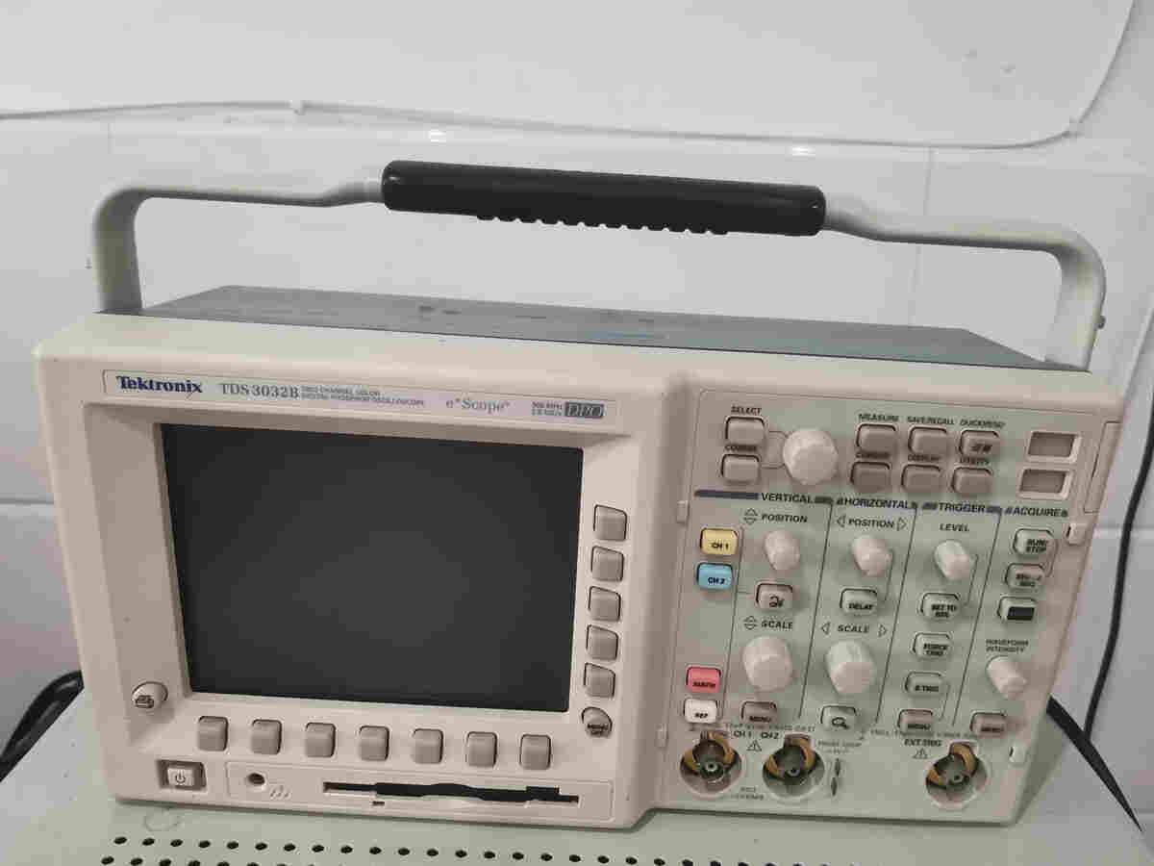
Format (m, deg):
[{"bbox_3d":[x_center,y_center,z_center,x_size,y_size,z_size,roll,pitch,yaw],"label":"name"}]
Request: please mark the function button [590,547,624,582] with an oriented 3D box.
[{"bbox_3d":[0.010,0.045,0.298,0.011,0.011,0.004,3,18,0],"label":"function button"}]

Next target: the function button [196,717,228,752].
[{"bbox_3d":[-0.137,0.112,0.324,0.011,0.012,0.004,3,18,0],"label":"function button"}]

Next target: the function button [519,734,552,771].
[{"bbox_3d":[-0.015,0.117,0.319,0.011,0.013,0.004,3,4,0],"label":"function button"}]

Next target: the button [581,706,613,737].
[{"bbox_3d":[0.007,0.105,0.313,0.011,0.011,0.004,8,19,13],"label":"button"}]

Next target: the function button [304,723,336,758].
[{"bbox_3d":[-0.095,0.113,0.319,0.011,0.013,0.004,3,4,0],"label":"function button"}]

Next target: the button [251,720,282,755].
[{"bbox_3d":[-0.116,0.114,0.324,0.011,0.012,0.004,3,18,0],"label":"button"}]

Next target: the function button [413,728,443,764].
[{"bbox_3d":[-0.055,0.116,0.319,0.011,0.013,0.004,3,4,0],"label":"function button"}]

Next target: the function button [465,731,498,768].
[{"bbox_3d":[-0.035,0.118,0.324,0.011,0.012,0.004,3,18,0],"label":"function button"}]

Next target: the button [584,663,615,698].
[{"bbox_3d":[0.008,0.089,0.313,0.011,0.011,0.004,3,18,0],"label":"button"}]

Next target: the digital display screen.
[{"bbox_3d":[-0.072,0.051,0.311,0.143,0.106,0.007,3,18,0],"label":"digital display screen"}]

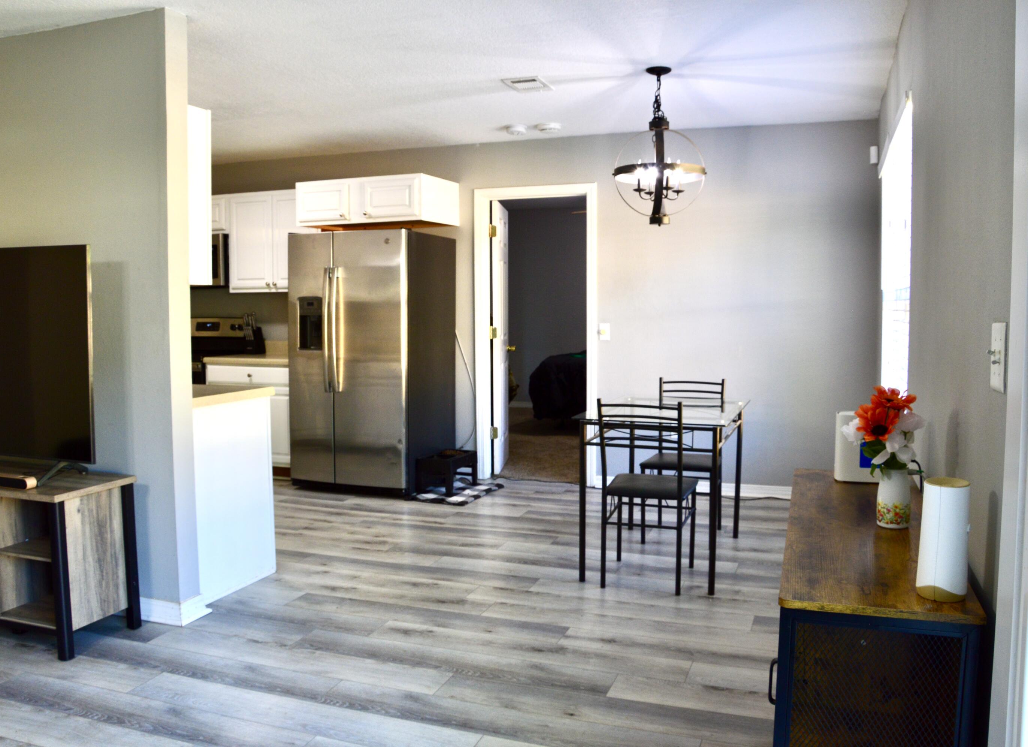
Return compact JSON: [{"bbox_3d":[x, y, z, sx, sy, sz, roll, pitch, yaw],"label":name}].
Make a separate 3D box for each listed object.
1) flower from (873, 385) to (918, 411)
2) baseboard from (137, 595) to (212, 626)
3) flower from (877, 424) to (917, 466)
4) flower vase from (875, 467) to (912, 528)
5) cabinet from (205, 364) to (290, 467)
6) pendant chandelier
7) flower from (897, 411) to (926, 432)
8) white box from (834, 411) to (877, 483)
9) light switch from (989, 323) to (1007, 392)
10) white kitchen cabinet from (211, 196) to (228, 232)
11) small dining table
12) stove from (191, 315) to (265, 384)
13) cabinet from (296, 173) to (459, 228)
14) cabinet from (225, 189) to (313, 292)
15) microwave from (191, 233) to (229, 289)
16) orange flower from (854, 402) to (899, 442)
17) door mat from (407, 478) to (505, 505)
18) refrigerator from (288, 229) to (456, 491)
[{"bbox_3d":[0.885,0.058,1.955,0.100,0.060,0.090,1,4,24],"label":"flower"},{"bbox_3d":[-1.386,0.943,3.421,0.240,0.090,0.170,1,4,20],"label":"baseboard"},{"bbox_3d":[0.869,0.163,1.910,0.088,0.095,0.080,1,4,25],"label":"flower"},{"bbox_3d":[0.881,0.287,1.956,0.081,0.129,0.081,1,4,20],"label":"flower vase"},{"bbox_3d":[-1.875,0.341,6.621,0.820,0.830,0.620,1,4,20],"label":"cabinet"},{"bbox_3d":[0.717,-1.120,4.184,0.455,0.759,0.455,1,4,20],"label":"pendant chandelier"},{"bbox_3d":[0.926,0.111,1.965,0.070,0.055,0.065,2,4,25],"label":"flower"},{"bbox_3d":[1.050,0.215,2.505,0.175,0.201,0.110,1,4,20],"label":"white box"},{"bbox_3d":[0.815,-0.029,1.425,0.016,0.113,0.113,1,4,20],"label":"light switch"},{"bbox_3d":[-2.485,-1.241,6.700,0.763,0.297,0.330,1,4,20],"label":"white kitchen cabinet"},{"bbox_3d":[0.756,0.539,4.113,0.662,0.742,1.125,1,4,20],"label":"small dining table"},{"bbox_3d":[-2.637,0.177,6.859,0.760,1.200,0.680,1,4,20],"label":"stove"},{"bbox_3d":[-0.960,-1.197,5.992,0.965,0.308,0.620,1,4,20],"label":"cabinet"},{"bbox_3d":[-1.770,-0.995,6.455,0.755,0.755,0.330,1,4,20],"label":"cabinet"},{"bbox_3d":[-2.499,-0.883,6.691,0.760,0.410,0.400,1,4,20],"label":"microwave"},{"bbox_3d":[0.828,0.111,1.920,0.104,0.090,0.070,1,4,23],"label":"orange flower"},{"bbox_3d":[-0.387,0.829,5.912,0.450,0.015,0.720,1,4,24],"label":"door mat"},{"bbox_3d":[-0.996,-0.087,5.945,0.890,1.748,0.840,1,4,20],"label":"refrigerator"}]

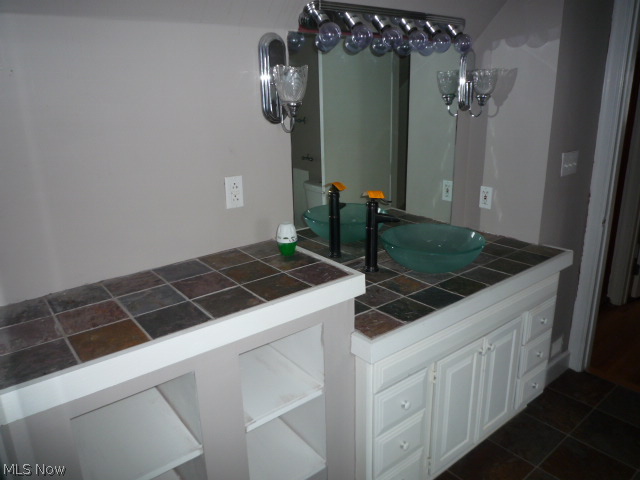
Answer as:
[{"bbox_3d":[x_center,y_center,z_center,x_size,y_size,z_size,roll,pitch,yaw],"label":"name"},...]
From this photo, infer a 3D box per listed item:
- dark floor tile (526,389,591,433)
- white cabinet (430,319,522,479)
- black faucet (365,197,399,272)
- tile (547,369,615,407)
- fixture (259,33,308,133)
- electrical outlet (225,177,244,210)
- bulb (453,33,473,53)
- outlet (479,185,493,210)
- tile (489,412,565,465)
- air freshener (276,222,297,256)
[{"bbox_3d":[1.279,0.917,2.499,0.301,0.010,0.264,-15,21,-35],"label":"dark floor tile"},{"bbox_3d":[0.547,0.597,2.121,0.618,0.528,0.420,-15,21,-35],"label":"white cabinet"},{"bbox_3d":[0.269,-0.027,1.982,0.152,0.313,0.055,-2,17,0],"label":"black faucet"},{"bbox_3d":[1.520,0.854,2.676,0.301,0.010,0.264,-15,21,-35],"label":"tile"},{"bbox_3d":[-0.120,-0.540,1.590,0.119,0.329,0.184,-15,21,-35],"label":"fixture"},{"bbox_3d":[-0.307,-0.172,1.660,0.070,0.115,0.010,-15,21,-35],"label":"electrical outlet"},{"bbox_3d":[0.649,-0.890,2.089,0.080,0.080,0.080,-15,21,-35],"label":"bulb"},{"bbox_3d":[0.876,-0.224,2.441,0.010,0.115,0.070,-15,21,-35],"label":"outlet"},{"bbox_3d":[1.037,0.980,2.323,0.301,0.010,0.264,-15,21,-35],"label":"tile"},{"bbox_3d":[-0.121,-0.004,1.648,0.073,0.109,0.073,-2,17,1],"label":"air freshener"}]

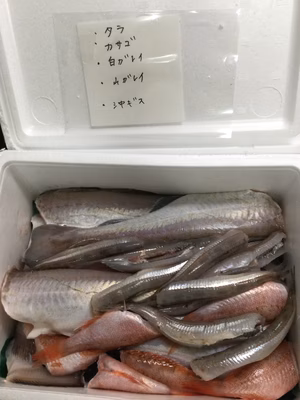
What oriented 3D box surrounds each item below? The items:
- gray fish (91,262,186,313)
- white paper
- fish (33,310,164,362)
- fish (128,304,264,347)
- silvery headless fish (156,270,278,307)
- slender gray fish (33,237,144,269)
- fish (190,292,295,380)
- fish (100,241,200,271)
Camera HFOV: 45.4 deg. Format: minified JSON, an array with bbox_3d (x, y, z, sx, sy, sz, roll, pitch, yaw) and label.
[{"bbox_3d":[-0.009,0.096,0.413,0.124,0.023,0.024,-18,57,-8],"label":"gray fish"},{"bbox_3d":[-0.020,-0.142,0.412,0.112,0.116,0.003,0,28,7],"label":"white paper"},{"bbox_3d":[-0.064,0.162,0.425,0.149,0.030,0.046,-14,65,-8],"label":"fish"},{"bbox_3d":[0.049,0.132,0.385,0.146,0.024,0.034,0,56,3],"label":"fish"},{"bbox_3d":[0.079,0.095,0.412,0.146,0.023,0.023,-9,56,-3],"label":"silvery headless fish"},{"bbox_3d":[-0.063,0.058,0.372,0.117,0.019,0.018,-12,65,-4],"label":"slender gray fish"},{"bbox_3d":[0.118,0.163,0.413,0.150,0.031,0.040,-28,68,-14],"label":"fish"},{"bbox_3d":[0.003,0.068,0.448,0.134,0.022,0.022,-10,56,-3],"label":"fish"}]

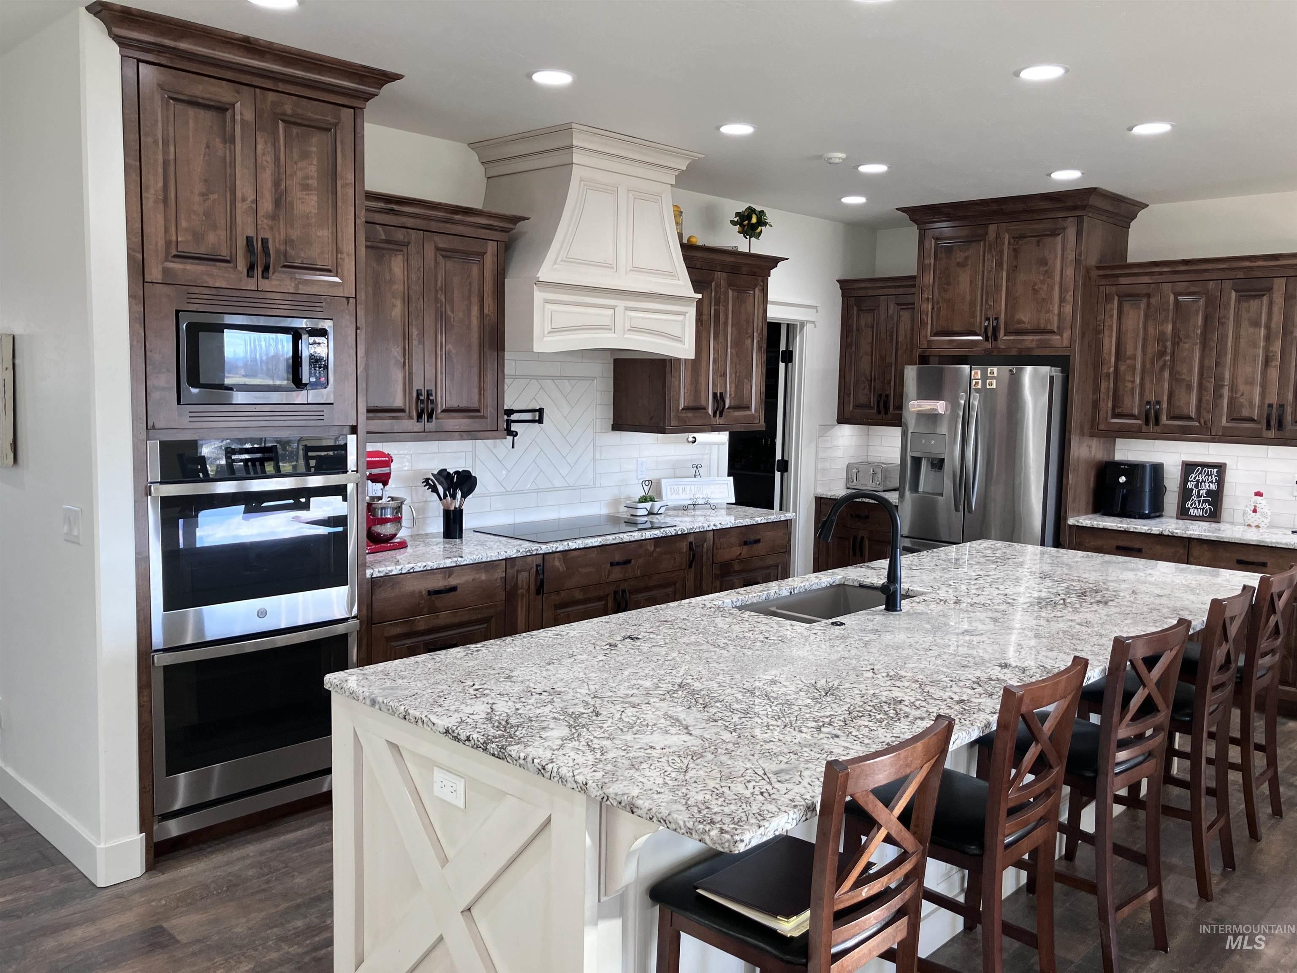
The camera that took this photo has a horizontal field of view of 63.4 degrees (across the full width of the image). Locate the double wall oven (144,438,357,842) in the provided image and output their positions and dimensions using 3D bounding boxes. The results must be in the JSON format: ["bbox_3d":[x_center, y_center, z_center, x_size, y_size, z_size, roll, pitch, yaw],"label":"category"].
[{"bbox_3d":[-1.549,0.478,3.891,0.600,1.342,0.764,6,8,44],"label":"double wall oven"}]

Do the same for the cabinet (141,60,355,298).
[{"bbox_3d":[-1.542,-1.038,3.789,0.563,0.688,0.760,6,7,43],"label":"cabinet"}]

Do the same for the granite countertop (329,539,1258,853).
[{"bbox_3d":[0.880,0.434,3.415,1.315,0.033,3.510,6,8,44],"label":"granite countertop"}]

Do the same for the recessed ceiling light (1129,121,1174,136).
[{"bbox_3d":[2.203,-1.570,4.593,0.191,0.030,0.191,6,7,43],"label":"recessed ceiling light"}]

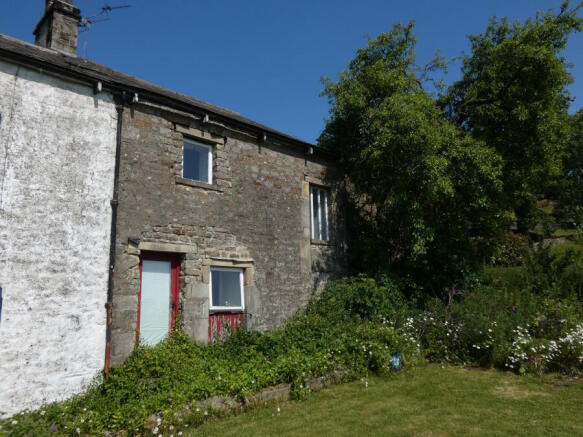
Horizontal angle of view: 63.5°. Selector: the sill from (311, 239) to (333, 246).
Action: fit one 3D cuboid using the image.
[{"bbox_3d":[0.777,0.617,12.135,0.880,0.160,0.190,9,-15,-44],"label":"sill"}]

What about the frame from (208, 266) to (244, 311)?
[{"bbox_3d":[-1.319,1.479,9.814,0.888,0.912,0.140,9,-15,-44],"label":"frame"}]

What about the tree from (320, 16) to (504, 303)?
[{"bbox_3d":[3.091,-1.188,12.097,4.600,7.600,4.300,-4,-11,14],"label":"tree"}]

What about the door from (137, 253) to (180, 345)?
[{"bbox_3d":[-2.485,1.635,8.846,0.912,2.000,0.100,9,-15,-44],"label":"door"}]

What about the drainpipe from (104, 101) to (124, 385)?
[{"bbox_3d":[-3.077,0.244,8.201,0.096,4.912,0.100,9,-15,-44],"label":"drainpipe"}]

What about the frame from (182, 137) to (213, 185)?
[{"bbox_3d":[-1.984,-1.179,9.901,0.824,0.904,0.080,9,-15,-44],"label":"frame"}]

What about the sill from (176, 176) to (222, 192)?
[{"bbox_3d":[-1.894,-0.686,9.740,1.096,0.160,0.190,9,-15,-44],"label":"sill"}]

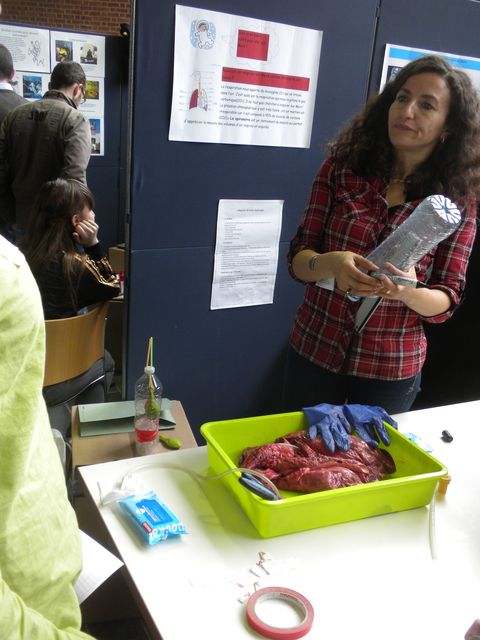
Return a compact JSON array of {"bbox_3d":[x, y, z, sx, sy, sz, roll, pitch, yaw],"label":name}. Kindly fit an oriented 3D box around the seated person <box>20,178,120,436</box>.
[{"bbox_3d":[-0.638,0.081,2.499,0.480,1.150,0.640,20,24,39],"label":"seated person"}]

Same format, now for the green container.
[{"bbox_3d":[0.158,0.291,1.371,0.390,0.085,0.300,-4,20,-23],"label":"green container"}]

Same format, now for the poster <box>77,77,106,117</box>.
[{"bbox_3d":[-0.872,-1.209,3.705,0.297,0.210,0.010,-8,22,-32],"label":"poster"}]

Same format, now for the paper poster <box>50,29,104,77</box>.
[{"bbox_3d":[-0.857,-1.409,3.638,0.297,0.210,0.010,-8,22,-32],"label":"paper poster"}]

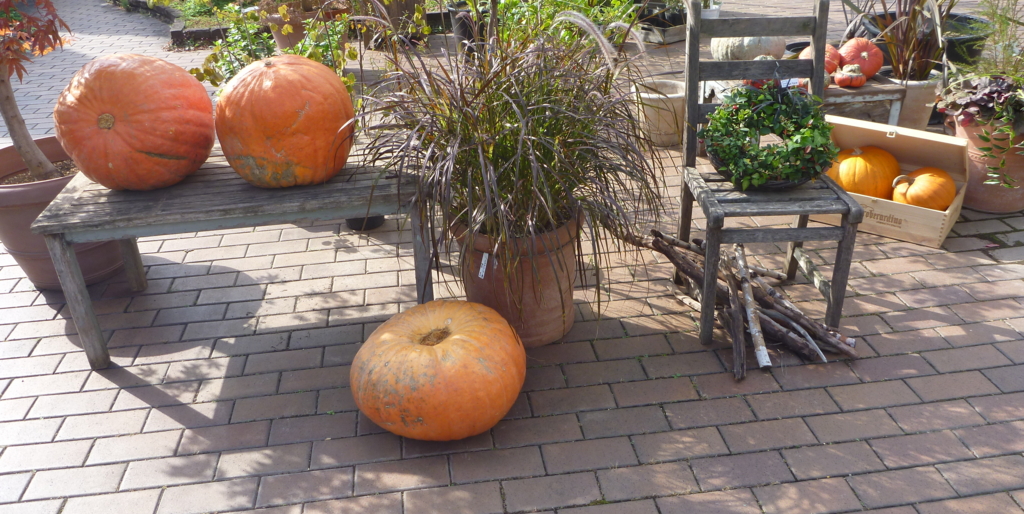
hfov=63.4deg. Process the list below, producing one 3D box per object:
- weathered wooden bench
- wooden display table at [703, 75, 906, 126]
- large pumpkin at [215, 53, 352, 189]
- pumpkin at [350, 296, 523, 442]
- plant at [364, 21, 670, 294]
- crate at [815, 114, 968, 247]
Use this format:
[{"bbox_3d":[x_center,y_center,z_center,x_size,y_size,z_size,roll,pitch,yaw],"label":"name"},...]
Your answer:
[{"bbox_3d":[-0.847,-0.049,2.822,1.150,0.515,0.580,-5,27,-6],"label":"weathered wooden bench"},{"bbox_3d":[1.427,-0.740,4.240,0.980,0.290,0.360,-5,27,-5],"label":"wooden display table"},{"bbox_3d":[-0.686,-0.410,2.518,0.410,0.395,0.410,-5,27,-6],"label":"large pumpkin"},{"bbox_3d":[-0.201,0.306,2.288,0.480,0.330,0.475,-5,27,-6],"label":"pumpkin"},{"bbox_3d":[0.008,-0.308,2.546,0.920,0.790,0.860,-5,27,-6],"label":"plant"},{"bbox_3d":[1.521,-0.342,3.341,0.520,0.400,0.350,17,33,32],"label":"crate"}]

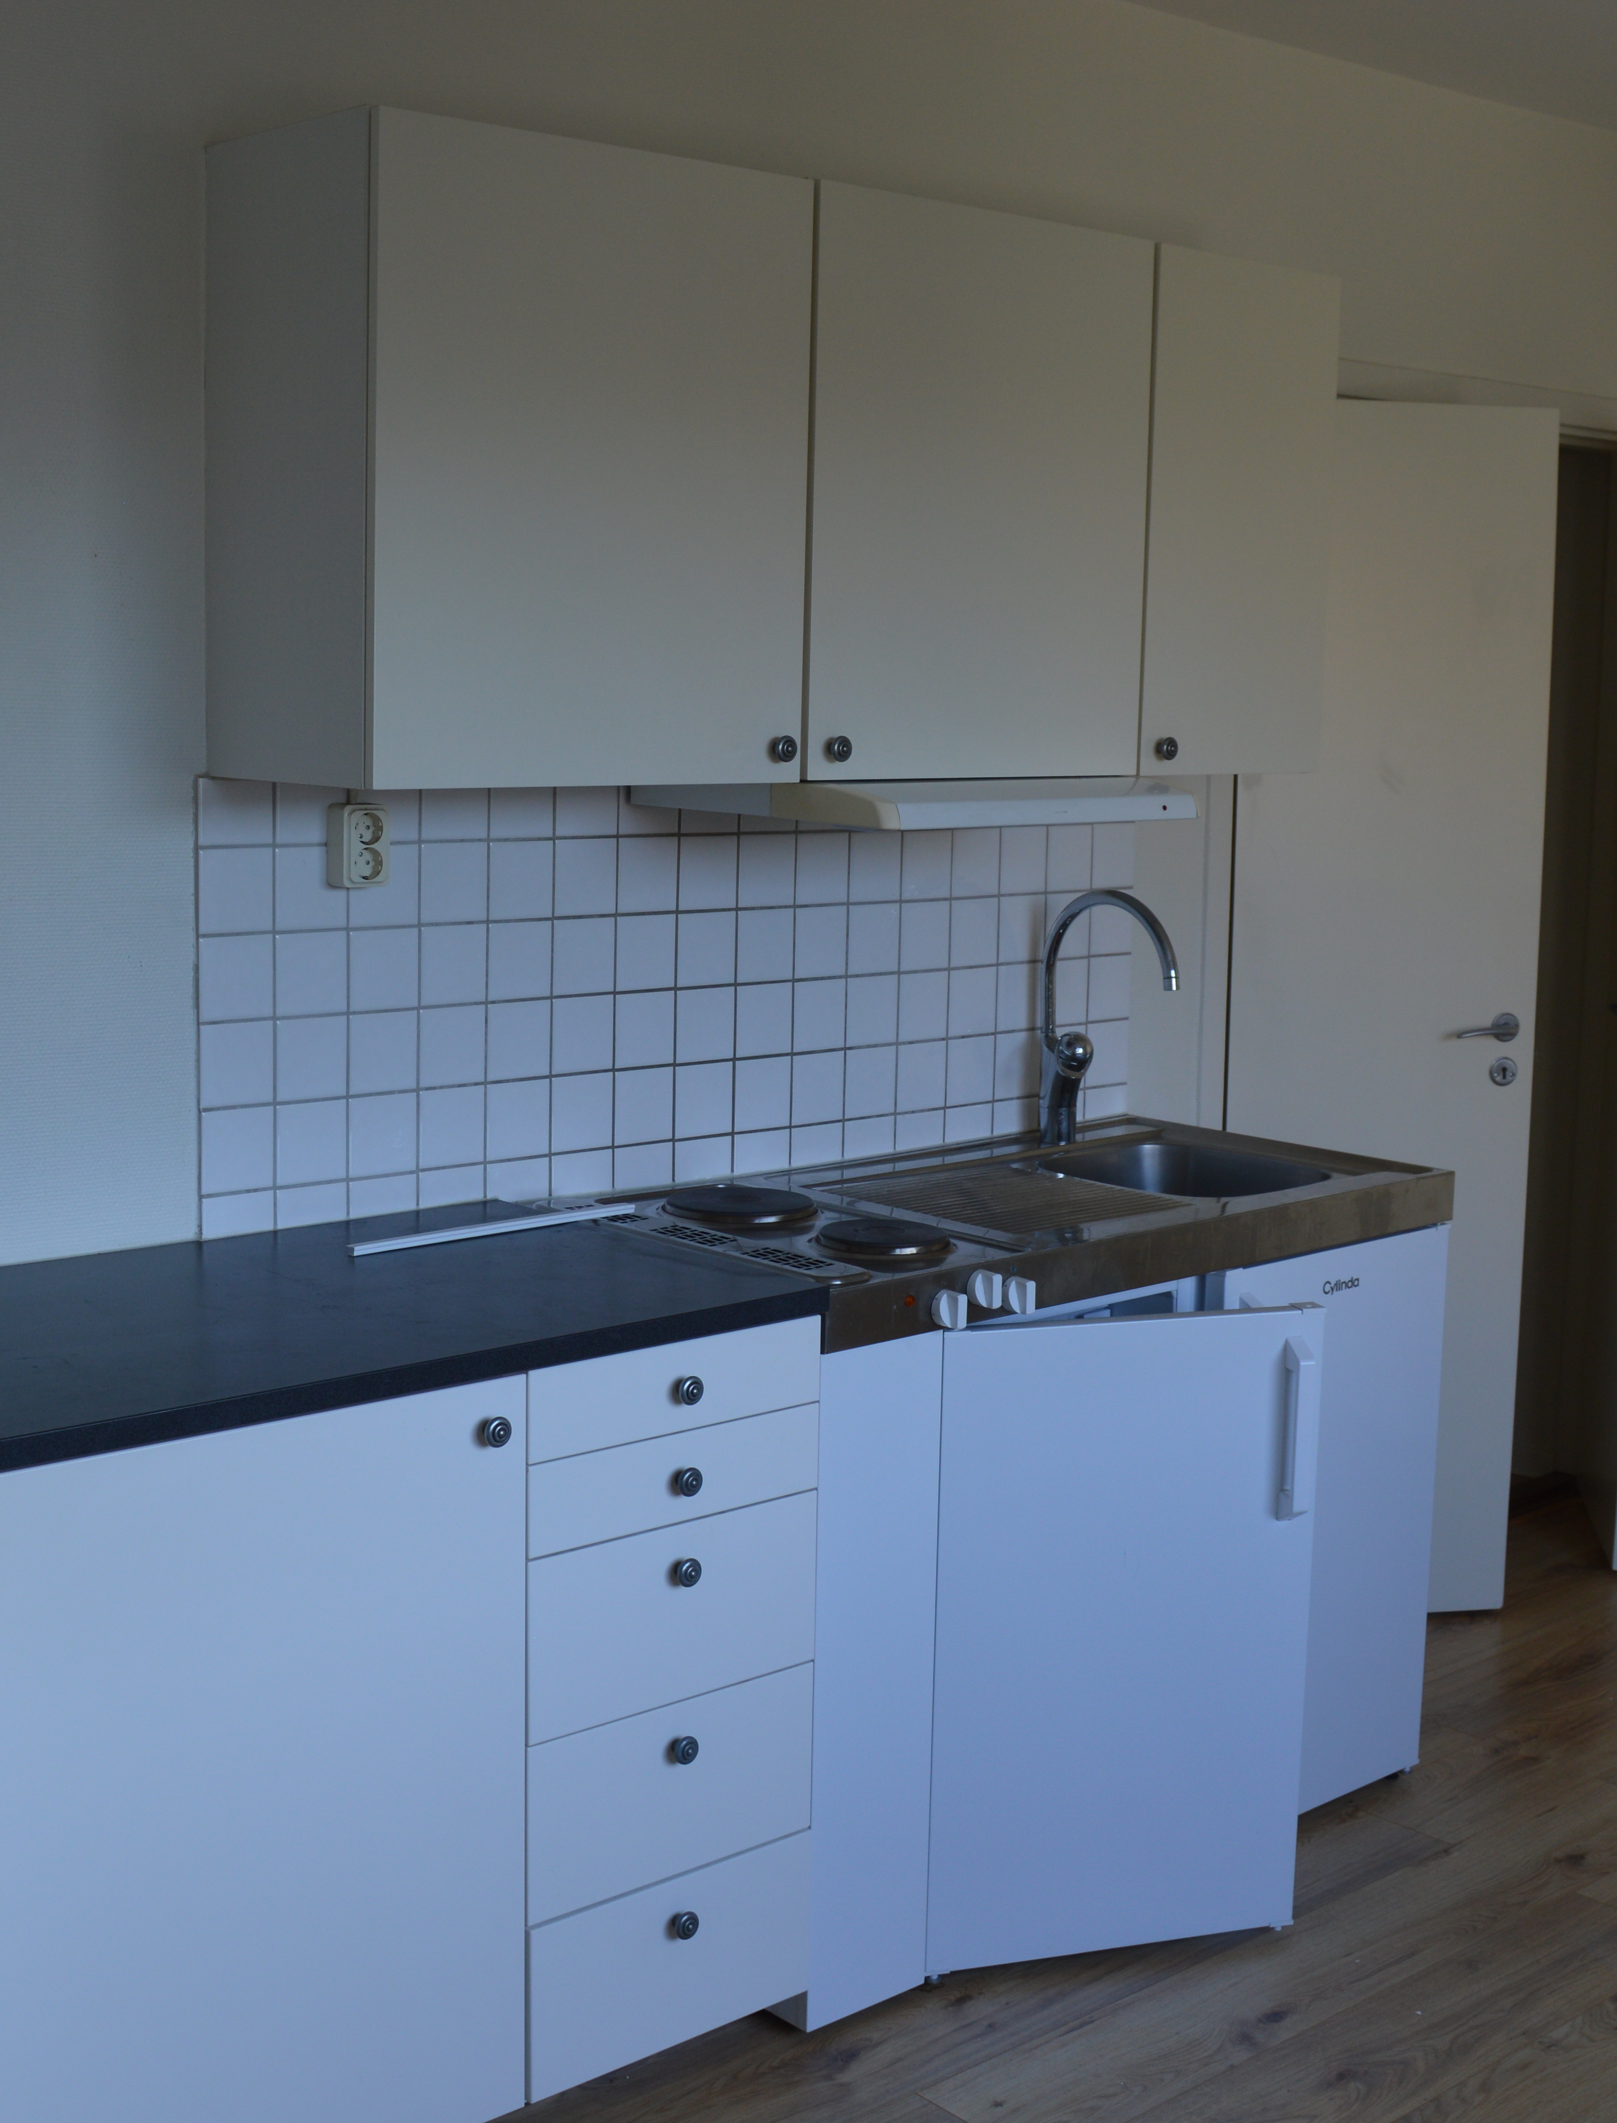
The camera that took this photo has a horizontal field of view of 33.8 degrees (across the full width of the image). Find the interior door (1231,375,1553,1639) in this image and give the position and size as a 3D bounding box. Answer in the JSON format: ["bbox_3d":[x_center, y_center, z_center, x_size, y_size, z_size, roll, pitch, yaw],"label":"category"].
[{"bbox_3d":[0.931,-0.056,4.365,0.523,1.997,0.040,0,8,-10],"label":"interior door"}]

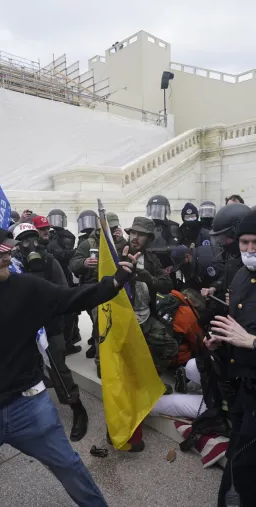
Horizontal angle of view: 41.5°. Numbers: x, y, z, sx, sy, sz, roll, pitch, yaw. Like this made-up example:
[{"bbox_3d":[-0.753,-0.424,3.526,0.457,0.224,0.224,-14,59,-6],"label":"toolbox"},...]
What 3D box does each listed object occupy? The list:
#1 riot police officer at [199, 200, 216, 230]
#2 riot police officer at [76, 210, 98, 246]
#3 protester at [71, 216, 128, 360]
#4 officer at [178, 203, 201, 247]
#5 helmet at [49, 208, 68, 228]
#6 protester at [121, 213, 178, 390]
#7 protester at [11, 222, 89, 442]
[{"bbox_3d":[1.271,0.151,5.400,0.580,1.860,0.420,0,7,14],"label":"riot police officer"},{"bbox_3d":[-0.544,0.310,4.650,0.580,1.810,0.420,-3,6,-12],"label":"riot police officer"},{"bbox_3d":[-0.356,0.373,4.220,0.660,1.770,0.480,-4,7,-23],"label":"protester"},{"bbox_3d":[0.856,0.255,4.700,0.570,1.830,0.420,0,6,13],"label":"officer"},{"bbox_3d":[-0.988,-0.497,4.800,0.270,0.280,0.320,-1,6,3],"label":"helmet"},{"bbox_3d":[0.187,0.481,3.420,0.600,1.700,0.550,0,7,18],"label":"protester"},{"bbox_3d":[-0.725,0.656,3.080,0.700,1.860,0.580,-3,6,-9],"label":"protester"}]

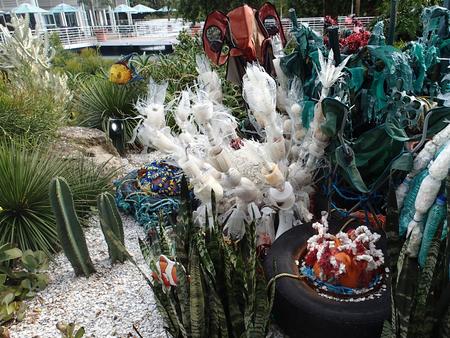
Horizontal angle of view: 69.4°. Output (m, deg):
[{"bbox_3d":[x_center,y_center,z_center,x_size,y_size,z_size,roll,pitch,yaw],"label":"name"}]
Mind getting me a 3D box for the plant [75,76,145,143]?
[{"bbox_3d":[-1.432,-0.747,4.150,0.920,0.780,0.900,-4,22,0],"label":"plant"}]

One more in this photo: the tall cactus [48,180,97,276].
[{"bbox_3d":[-0.810,0.325,1.761,0.140,0.590,0.135,-4,22,0],"label":"tall cactus"}]

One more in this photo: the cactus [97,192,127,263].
[{"bbox_3d":[-0.636,0.353,1.876,0.125,0.430,0.125,-4,22,0],"label":"cactus"}]

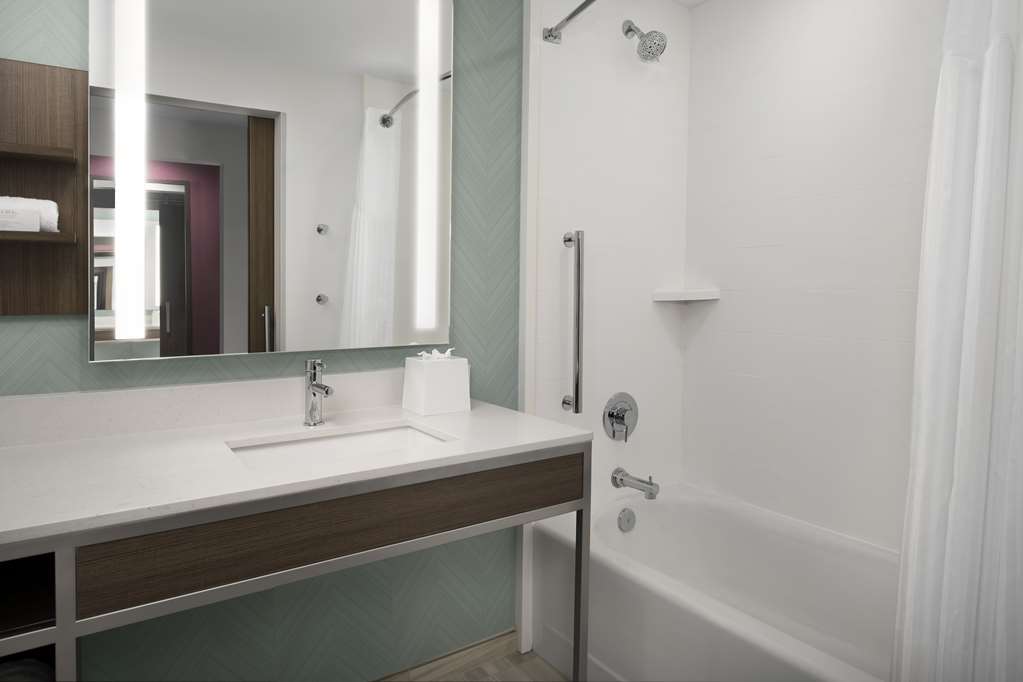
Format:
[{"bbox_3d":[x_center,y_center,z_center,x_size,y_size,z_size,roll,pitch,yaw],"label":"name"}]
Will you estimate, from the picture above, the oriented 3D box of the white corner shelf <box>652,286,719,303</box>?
[{"bbox_3d":[0.655,-0.172,2.328,0.238,0.043,0.130,1,5,9],"label":"white corner shelf"}]

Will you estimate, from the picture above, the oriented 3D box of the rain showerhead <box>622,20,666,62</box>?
[{"bbox_3d":[0.442,-1.006,2.064,0.105,0.150,0.152,-3,6,-35],"label":"rain showerhead"}]

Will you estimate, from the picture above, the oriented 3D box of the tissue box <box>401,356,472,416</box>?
[{"bbox_3d":[-0.202,0.114,1.693,0.141,0.145,0.128,-3,6,-35],"label":"tissue box"}]

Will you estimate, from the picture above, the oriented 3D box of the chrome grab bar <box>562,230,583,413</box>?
[{"bbox_3d":[0.206,-0.059,2.026,0.048,0.582,0.076,-3,6,-35],"label":"chrome grab bar"}]

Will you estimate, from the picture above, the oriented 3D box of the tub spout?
[{"bbox_3d":[0.437,0.497,2.177,0.073,0.080,0.180,-3,6,-35],"label":"tub spout"}]

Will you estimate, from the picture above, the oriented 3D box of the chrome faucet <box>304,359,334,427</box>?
[{"bbox_3d":[-0.441,0.126,1.447,0.046,0.156,0.148,-3,6,-35],"label":"chrome faucet"}]

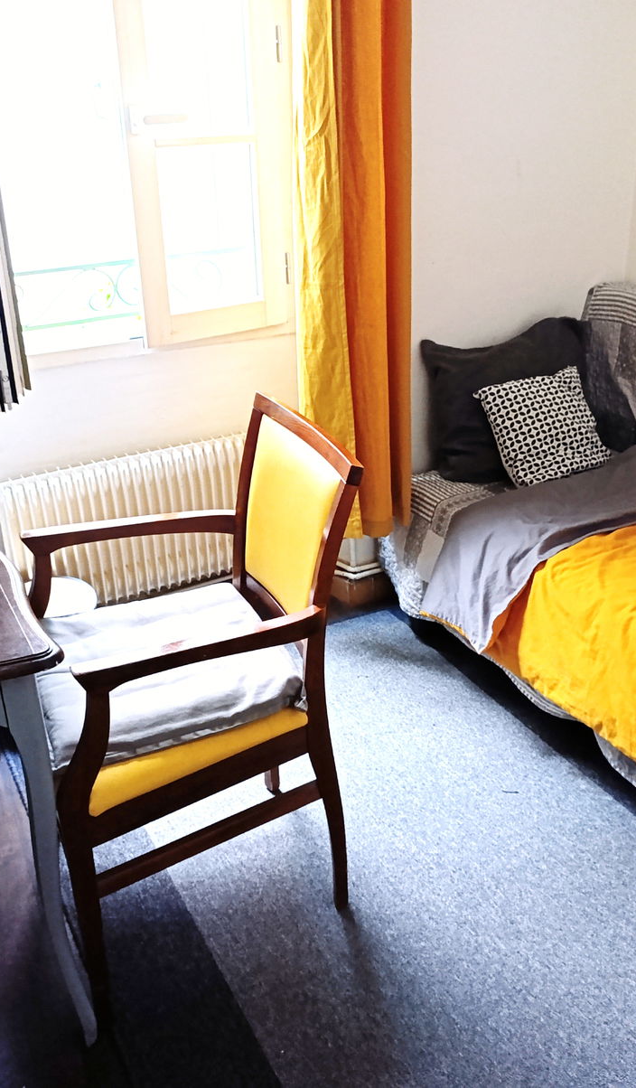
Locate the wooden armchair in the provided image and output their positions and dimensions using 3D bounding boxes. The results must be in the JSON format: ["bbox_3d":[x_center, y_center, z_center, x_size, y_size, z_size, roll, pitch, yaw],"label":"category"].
[{"bbox_3d":[-0.237,0.253,1.748,0.541,0.900,0.567,-10,26,-21],"label":"wooden armchair"}]

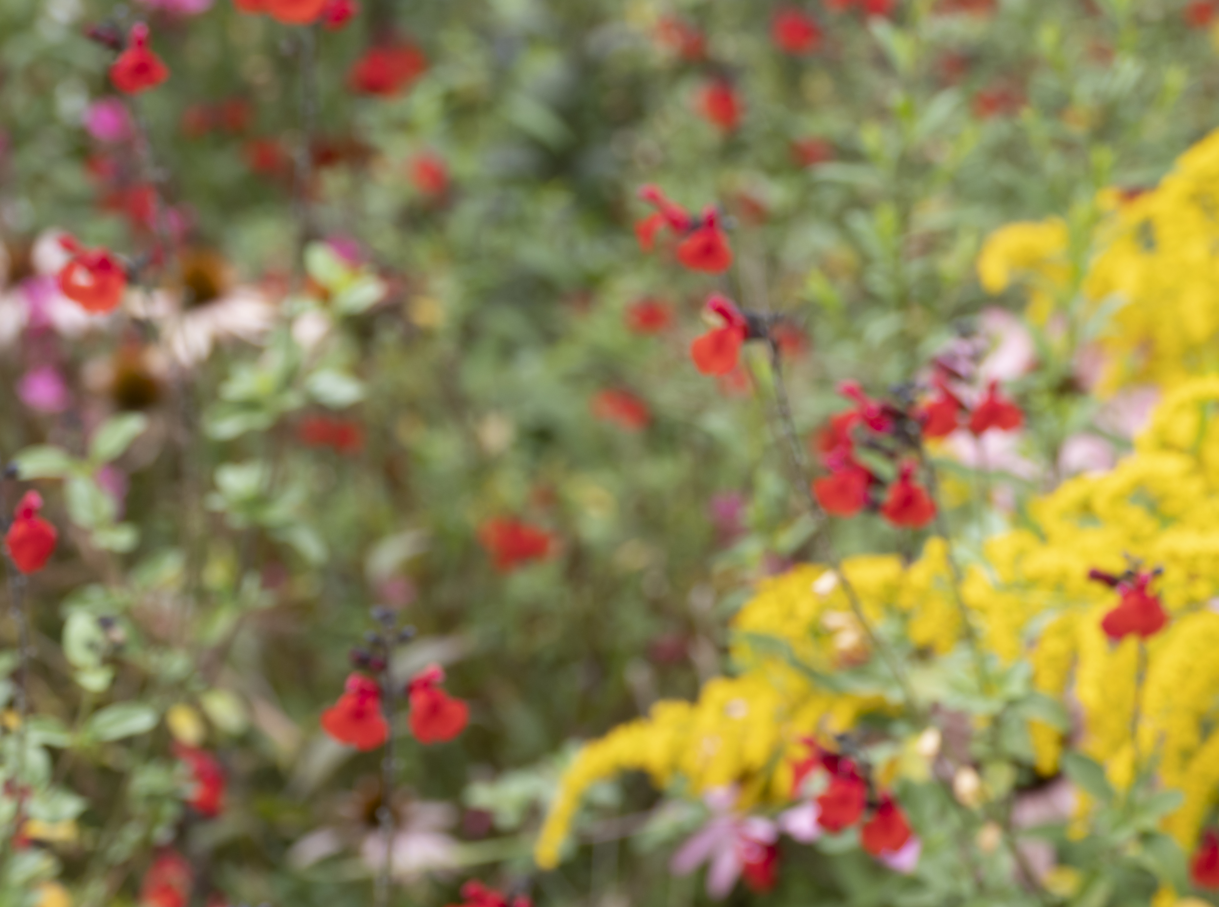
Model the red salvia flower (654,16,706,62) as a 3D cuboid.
[{"bbox_3d":[0.043,-0.249,1.900,0.024,0.025,0.022,6,15,22],"label":"red salvia flower"}]

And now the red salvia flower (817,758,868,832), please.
[{"bbox_3d":[0.088,0.129,1.200,0.019,0.025,0.023,5,21,14],"label":"red salvia flower"}]

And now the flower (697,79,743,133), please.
[{"bbox_3d":[0.056,-0.178,1.620,0.018,0.024,0.023,7,21,19],"label":"flower"}]

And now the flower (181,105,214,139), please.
[{"bbox_3d":[-0.247,-0.199,1.900,0.019,0.021,0.020,3,14,11],"label":"flower"}]

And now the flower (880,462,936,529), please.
[{"bbox_3d":[0.115,0.016,1.220,0.020,0.024,0.023,-2,20,-5],"label":"flower"}]

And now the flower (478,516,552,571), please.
[{"bbox_3d":[-0.044,0.043,1.500,0.026,0.023,0.022,-16,25,-37],"label":"flower"}]

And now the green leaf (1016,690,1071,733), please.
[{"bbox_3d":[0.167,0.099,1.220,0.021,0.007,0.014,21,38,8],"label":"green leaf"}]

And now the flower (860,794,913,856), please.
[{"bbox_3d":[0.101,0.135,1.153,0.019,0.022,0.019,-3,20,-8],"label":"flower"}]

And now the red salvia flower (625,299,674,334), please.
[{"bbox_3d":[0.020,-0.070,1.603,0.020,0.019,0.018,0,20,0],"label":"red salvia flower"}]

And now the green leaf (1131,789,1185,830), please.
[{"bbox_3d":[0.206,0.133,1.190,0.024,0.005,0.012,-19,42,-12],"label":"green leaf"}]

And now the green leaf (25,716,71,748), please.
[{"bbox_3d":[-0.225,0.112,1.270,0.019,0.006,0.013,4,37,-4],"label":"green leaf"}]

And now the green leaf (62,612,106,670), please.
[{"bbox_3d":[-0.204,0.073,1.230,0.014,0.023,0.005,-3,-25,15],"label":"green leaf"}]

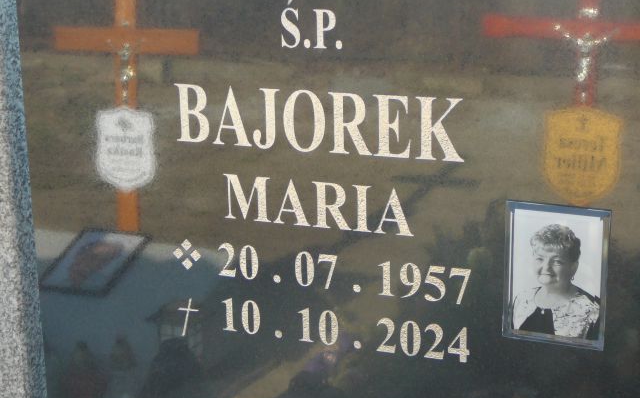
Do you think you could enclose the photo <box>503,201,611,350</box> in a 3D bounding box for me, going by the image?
[{"bbox_3d":[0.286,0.093,1.459,0.124,0.176,0.010,5,16,21],"label":"photo"}]

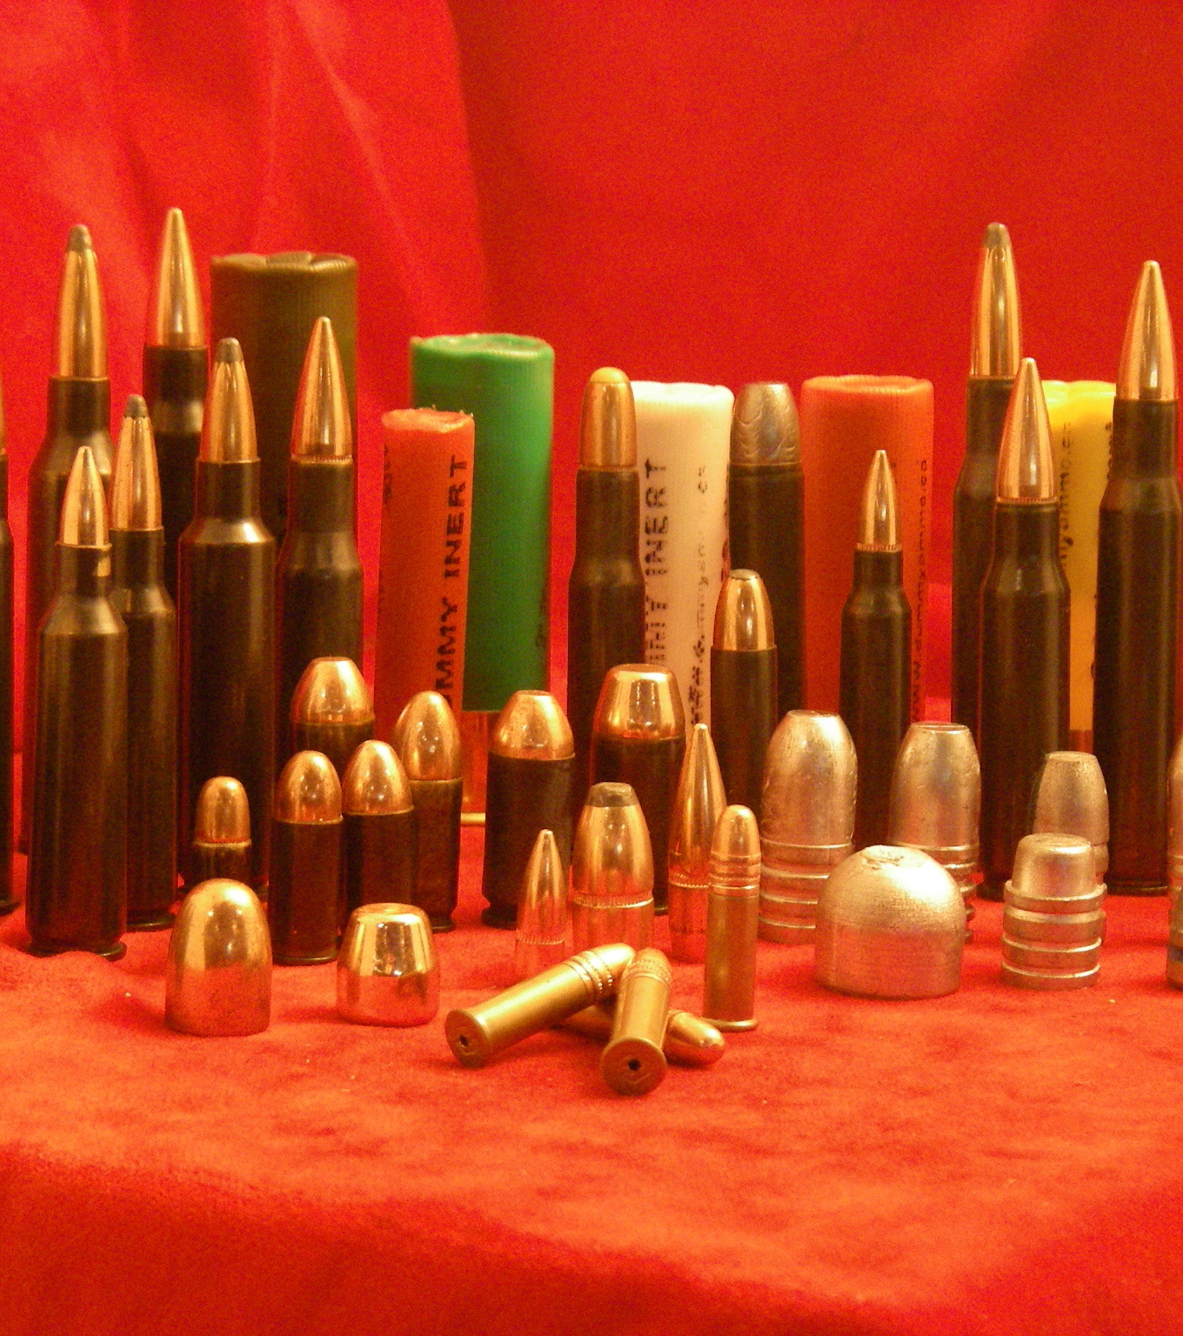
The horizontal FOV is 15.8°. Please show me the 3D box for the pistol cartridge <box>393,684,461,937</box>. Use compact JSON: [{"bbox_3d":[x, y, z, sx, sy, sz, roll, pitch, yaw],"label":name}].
[{"bbox_3d":[-0.021,0.017,0.533,0.010,0.029,0.010,2,6,0],"label":"pistol cartridge"}]

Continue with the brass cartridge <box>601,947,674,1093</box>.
[{"bbox_3d":[0.005,0.037,0.461,0.007,0.007,0.025,2,23,3],"label":"brass cartridge"}]

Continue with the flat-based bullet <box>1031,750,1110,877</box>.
[{"bbox_3d":[0.060,0.023,0.531,0.010,0.025,0.010,1,7,0],"label":"flat-based bullet"}]

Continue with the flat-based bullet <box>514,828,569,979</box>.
[{"bbox_3d":[-0.006,0.027,0.499,0.006,0.017,0.006,2,9,0],"label":"flat-based bullet"}]

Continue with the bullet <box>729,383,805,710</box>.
[{"bbox_3d":[0.023,-0.006,0.570,0.013,0.065,0.013,1,7,0],"label":"bullet"}]

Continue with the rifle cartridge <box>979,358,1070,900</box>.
[{"bbox_3d":[0.057,-0.005,0.561,0.012,0.071,0.012,0,8,0],"label":"rifle cartridge"}]

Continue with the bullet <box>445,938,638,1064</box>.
[{"bbox_3d":[-0.005,0.036,0.476,0.025,0.007,0.007,-27,23,-32],"label":"bullet"}]

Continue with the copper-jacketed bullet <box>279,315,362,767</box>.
[{"bbox_3d":[-0.037,-0.011,0.585,0.014,0.074,0.014,1,9,0],"label":"copper-jacketed bullet"}]

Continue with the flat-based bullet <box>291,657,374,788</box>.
[{"bbox_3d":[-0.032,0.015,0.535,0.011,0.032,0.011,1,7,0],"label":"flat-based bullet"}]

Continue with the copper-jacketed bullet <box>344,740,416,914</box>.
[{"bbox_3d":[-0.026,0.021,0.513,0.009,0.025,0.009,1,7,0],"label":"copper-jacketed bullet"}]

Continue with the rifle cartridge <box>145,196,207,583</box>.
[{"bbox_3d":[-0.058,-0.019,0.592,0.014,0.089,0.014,1,6,0],"label":"rifle cartridge"}]

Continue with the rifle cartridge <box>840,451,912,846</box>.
[{"bbox_3d":[0.037,0.000,0.558,0.010,0.057,0.010,0,6,0],"label":"rifle cartridge"}]

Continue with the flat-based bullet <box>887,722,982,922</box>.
[{"bbox_3d":[0.042,0.020,0.531,0.012,0.027,0.012,2,7,0],"label":"flat-based bullet"}]

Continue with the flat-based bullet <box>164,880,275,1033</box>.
[{"bbox_3d":[-0.041,0.031,0.471,0.011,0.016,0.011,2,7,0],"label":"flat-based bullet"}]

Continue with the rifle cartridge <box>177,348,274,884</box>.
[{"bbox_3d":[-0.047,-0.006,0.544,0.013,0.071,0.013,1,6,0],"label":"rifle cartridge"}]

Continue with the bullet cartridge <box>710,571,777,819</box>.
[{"bbox_3d":[0.019,0.009,0.540,0.009,0.043,0.009,0,7,0],"label":"bullet cartridge"}]

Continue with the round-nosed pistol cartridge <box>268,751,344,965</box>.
[{"bbox_3d":[-0.034,0.022,0.508,0.009,0.025,0.009,2,9,0],"label":"round-nosed pistol cartridge"}]

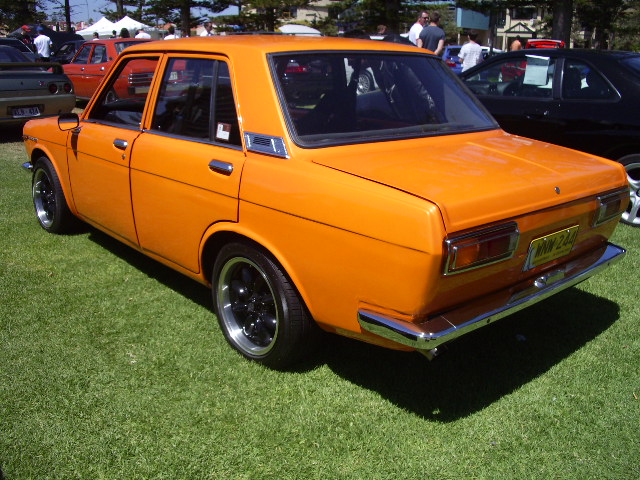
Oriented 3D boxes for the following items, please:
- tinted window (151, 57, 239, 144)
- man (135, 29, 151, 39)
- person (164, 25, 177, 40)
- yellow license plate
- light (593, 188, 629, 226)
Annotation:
[{"bbox_3d":[-0.511,-0.611,2.831,0.060,0.370,0.760,15,3,-45],"label":"tinted window"},{"bbox_3d":[-4.718,-4.694,17.200,0.500,1.680,0.360,-6,18,-24],"label":"man"},{"bbox_3d":[-3.753,-4.453,16.300,0.480,1.760,0.300,0,17,-6],"label":"person"},{"bbox_3d":[0.910,0.029,2.535,0.370,0.135,0.015,-13,31,-41],"label":"yellow license plate"},{"bbox_3d":[1.278,-0.147,2.828,0.352,0.127,0.055,-13,22,-41],"label":"light"}]

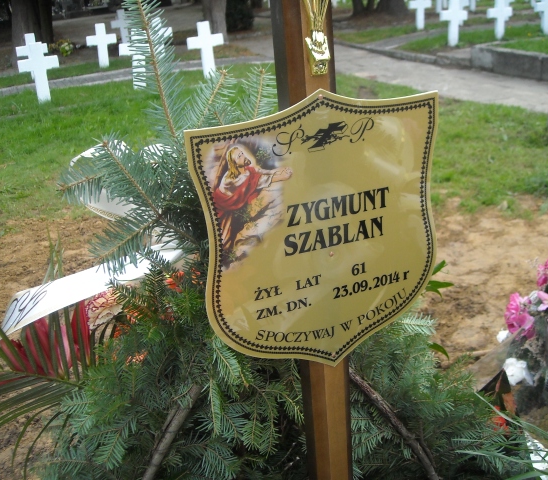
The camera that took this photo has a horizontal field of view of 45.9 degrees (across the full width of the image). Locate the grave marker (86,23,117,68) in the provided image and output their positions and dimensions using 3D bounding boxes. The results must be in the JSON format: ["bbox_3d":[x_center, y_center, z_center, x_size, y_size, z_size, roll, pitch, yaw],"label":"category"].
[{"bbox_3d":[-3.211,-3.609,12.076,0.536,0.800,0.100,-9,23,-13],"label":"grave marker"}]

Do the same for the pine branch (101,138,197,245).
[{"bbox_3d":[-0.161,-0.061,0.830,0.100,0.120,0.115,-6,22,0],"label":"pine branch"}]

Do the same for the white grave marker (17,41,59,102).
[{"bbox_3d":[-3.200,-2.282,8.848,0.536,0.800,0.100,-9,23,-13],"label":"white grave marker"}]

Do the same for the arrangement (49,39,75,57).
[{"bbox_3d":[-4.729,-4.284,14.400,0.550,0.380,0.480,-6,22,0],"label":"arrangement"}]

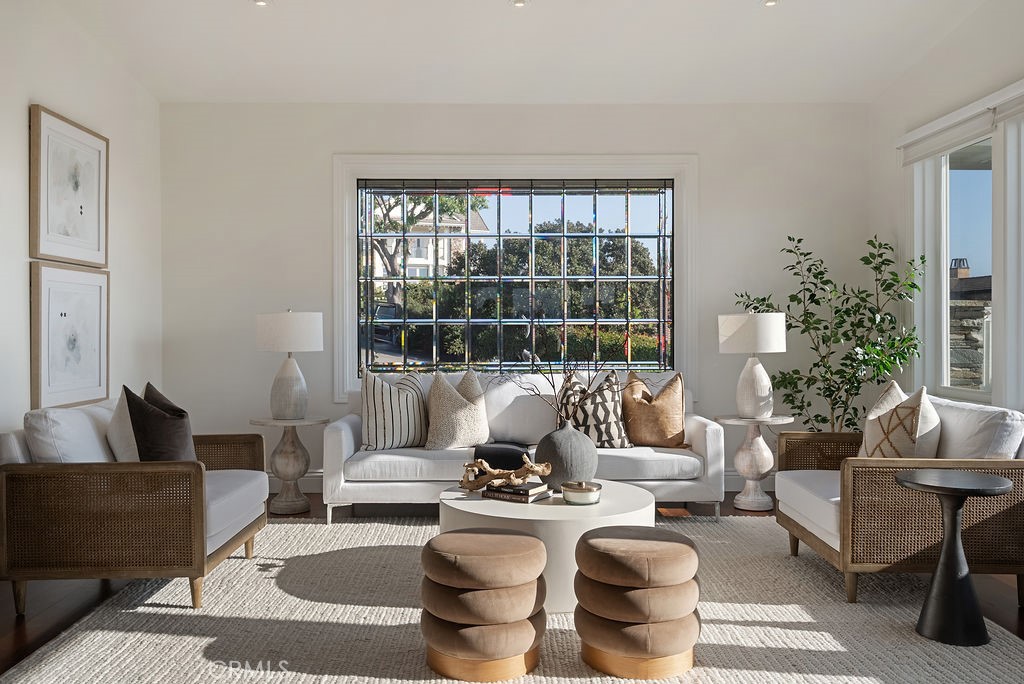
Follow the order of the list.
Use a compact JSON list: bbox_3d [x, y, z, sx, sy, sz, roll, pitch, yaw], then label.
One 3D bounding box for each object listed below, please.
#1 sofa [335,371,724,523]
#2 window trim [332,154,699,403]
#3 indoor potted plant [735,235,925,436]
[{"bbox_3d":[0.071,0.660,5.478,2.442,0.899,0.955,0,0,-1],"label":"sofa"},{"bbox_3d":[0.030,-0.468,6.100,2.685,1.824,0.100,0,0,0],"label":"window trim"},{"bbox_3d":[2.050,0.207,5.398,1.070,1.820,0.920,0,0,0],"label":"indoor potted plant"}]

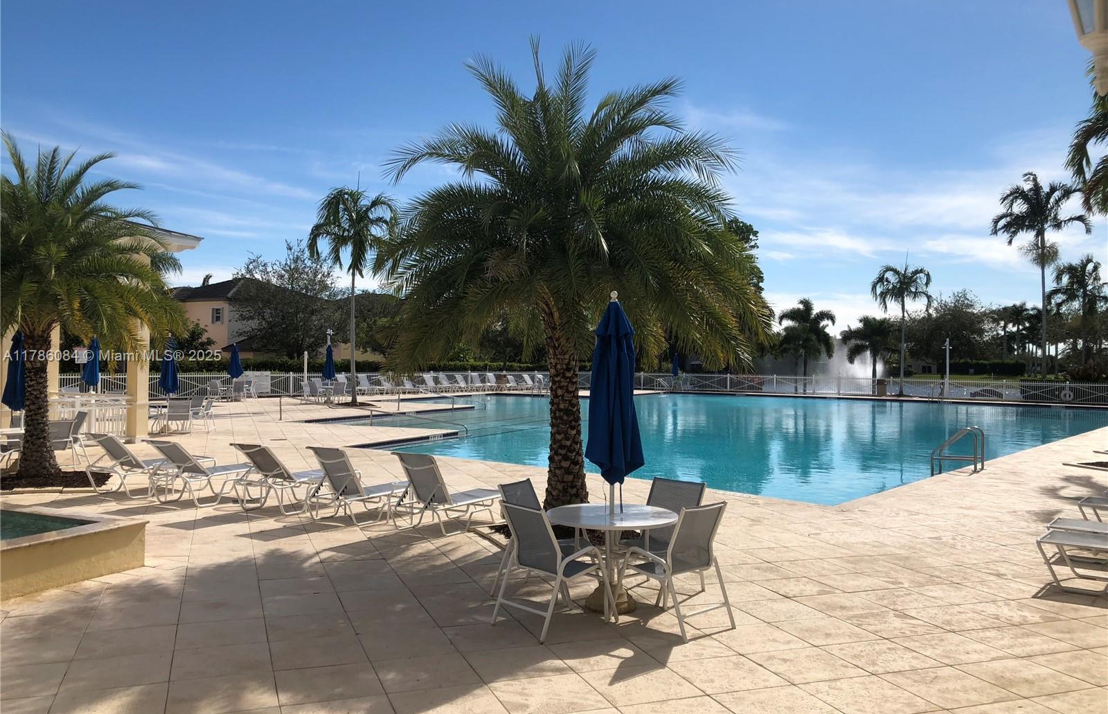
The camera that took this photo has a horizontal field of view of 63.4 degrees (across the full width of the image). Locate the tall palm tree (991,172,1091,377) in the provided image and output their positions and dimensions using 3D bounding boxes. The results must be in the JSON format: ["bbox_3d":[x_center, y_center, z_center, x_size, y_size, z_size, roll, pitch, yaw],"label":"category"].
[{"bbox_3d":[33.217,-4.822,61.058,6.800,15.800,6.800,1,-1,0],"label":"tall palm tree"}]

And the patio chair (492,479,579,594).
[{"bbox_3d":[-0.038,1.500,7.360,0.745,0.900,0.580,1,0,28],"label":"patio chair"}]

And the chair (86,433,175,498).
[{"bbox_3d":[-5.903,1.514,13.189,0.660,0.870,1.900,1,0,28],"label":"chair"}]

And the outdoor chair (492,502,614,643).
[{"bbox_3d":[0.018,1.555,6.787,0.790,0.930,0.590,1,-1,-43],"label":"outdoor chair"}]

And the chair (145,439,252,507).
[{"bbox_3d":[-4.479,1.455,11.795,0.660,0.850,1.780,1,0,28],"label":"chair"}]

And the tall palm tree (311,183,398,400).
[{"bbox_3d":[-9.369,-2.814,42.029,4.200,10.100,4.200,1,-1,0],"label":"tall palm tree"}]

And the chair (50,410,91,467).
[{"bbox_3d":[-8.956,1.516,16.393,0.770,0.930,0.590,1,-1,-23],"label":"chair"}]

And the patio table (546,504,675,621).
[{"bbox_3d":[0.479,1.652,7.309,1.070,0.725,1.070,1,0,0],"label":"patio table"}]

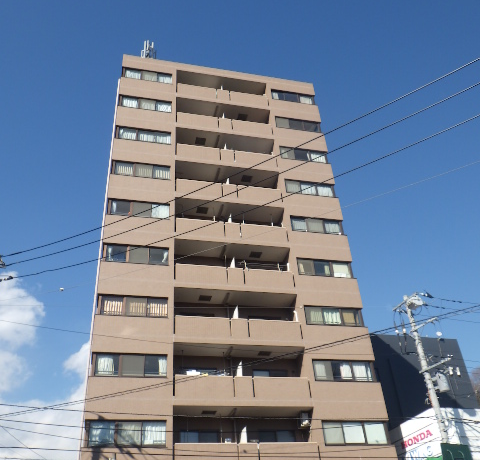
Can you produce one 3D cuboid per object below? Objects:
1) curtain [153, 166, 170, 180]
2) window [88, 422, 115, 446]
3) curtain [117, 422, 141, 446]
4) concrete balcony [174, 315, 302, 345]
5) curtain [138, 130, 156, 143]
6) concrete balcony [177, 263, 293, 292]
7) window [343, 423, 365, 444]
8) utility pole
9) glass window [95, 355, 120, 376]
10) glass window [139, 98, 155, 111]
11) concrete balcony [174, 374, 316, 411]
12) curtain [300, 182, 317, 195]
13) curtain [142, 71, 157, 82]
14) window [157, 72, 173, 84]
[{"bbox_3d":[-4.481,-3.224,29.719,1.017,0.985,0.080,5,-37,-13],"label":"curtain"},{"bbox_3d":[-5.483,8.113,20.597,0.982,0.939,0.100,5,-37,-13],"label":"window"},{"bbox_3d":[-4.494,8.333,21.117,1.037,0.985,0.080,5,-37,-13],"label":"curtain"},{"bbox_3d":[-0.136,5.293,25.354,6.300,1.380,1.400,5,-37,-13],"label":"concrete balcony"},{"bbox_3d":[-5.481,-5.538,30.772,1.029,0.961,0.120,5,-38,-13],"label":"curtain"},{"bbox_3d":[-0.325,2.948,27.049,6.300,1.380,1.400,5,-37,-13],"label":"concrete balcony"},{"bbox_3d":[5.156,9.159,23.341,1.008,0.985,0.080,5,-37,-13],"label":"window"},{"bbox_3d":[8.385,8.372,20.807,0.800,13.100,2.000,16,-41,-25],"label":"utility pole"},{"bbox_3d":[-5.820,5.908,22.571,0.980,1.000,0.100,5,-37,-13],"label":"glass window"},{"bbox_3d":[-5.857,-7.910,32.890,1.060,1.020,0.080,5,-37,-13],"label":"glass window"},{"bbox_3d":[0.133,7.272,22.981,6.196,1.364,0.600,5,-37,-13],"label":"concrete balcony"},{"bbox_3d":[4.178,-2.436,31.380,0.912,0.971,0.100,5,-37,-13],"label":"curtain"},{"bbox_3d":[-5.910,-10.075,34.076,0.939,0.884,0.100,5,-37,-13],"label":"curtain"},{"bbox_3d":[-4.950,-10.025,34.363,0.940,0.914,0.120,5,-38,-13],"label":"window"}]

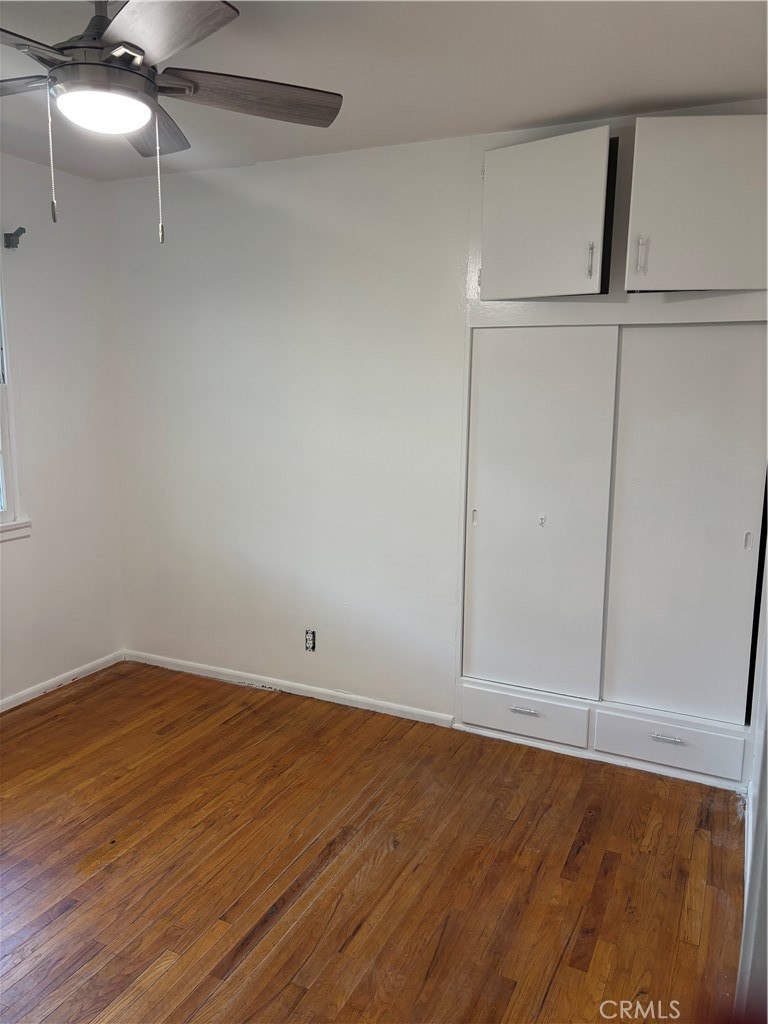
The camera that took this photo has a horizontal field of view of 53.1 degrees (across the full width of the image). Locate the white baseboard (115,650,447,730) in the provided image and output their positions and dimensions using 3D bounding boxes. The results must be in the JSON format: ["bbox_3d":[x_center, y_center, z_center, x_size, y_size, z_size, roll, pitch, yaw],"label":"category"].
[{"bbox_3d":[-0.543,0.850,3.755,1.885,0.055,0.016,5,11,24],"label":"white baseboard"}]

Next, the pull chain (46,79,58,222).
[{"bbox_3d":[-0.732,-0.793,1.696,0.010,0.298,0.010,5,11,24],"label":"pull chain"}]

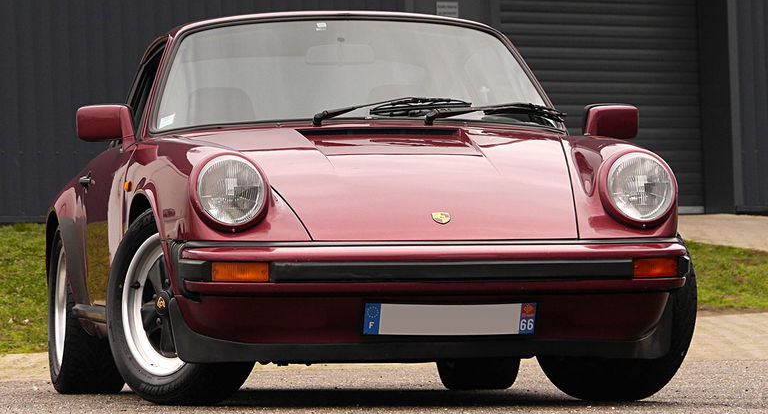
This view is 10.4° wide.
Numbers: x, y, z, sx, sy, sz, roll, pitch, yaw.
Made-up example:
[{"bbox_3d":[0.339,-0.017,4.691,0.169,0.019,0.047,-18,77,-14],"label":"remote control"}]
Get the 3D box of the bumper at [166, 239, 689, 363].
[{"bbox_3d":[0.167,0.275,12.419,1.580,0.365,0.530,0,-2,-10],"label":"bumper"}]

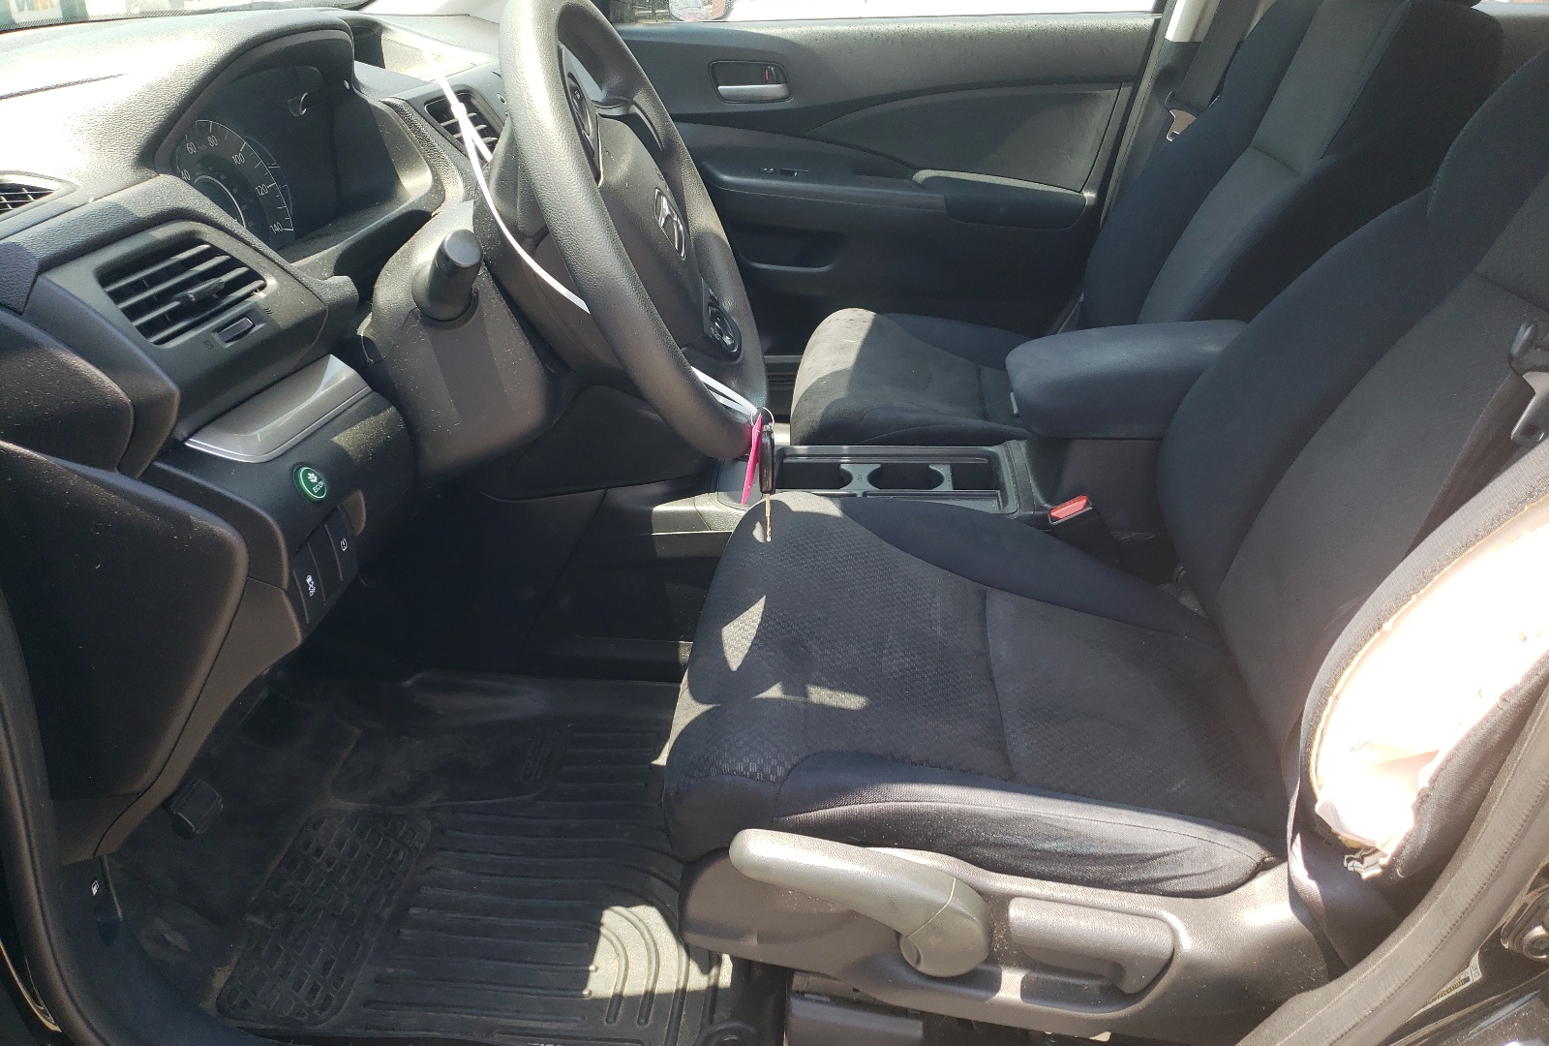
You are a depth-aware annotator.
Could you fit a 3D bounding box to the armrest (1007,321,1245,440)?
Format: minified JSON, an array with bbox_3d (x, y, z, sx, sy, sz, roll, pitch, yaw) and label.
[{"bbox_3d":[0.386,-0.157,1.238,0.287,0.083,0.180,1,24,6],"label":"armrest"}]

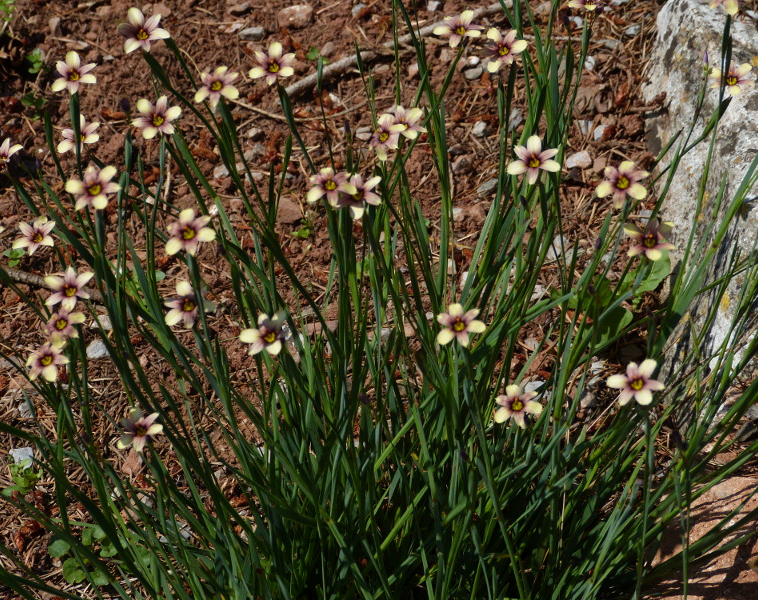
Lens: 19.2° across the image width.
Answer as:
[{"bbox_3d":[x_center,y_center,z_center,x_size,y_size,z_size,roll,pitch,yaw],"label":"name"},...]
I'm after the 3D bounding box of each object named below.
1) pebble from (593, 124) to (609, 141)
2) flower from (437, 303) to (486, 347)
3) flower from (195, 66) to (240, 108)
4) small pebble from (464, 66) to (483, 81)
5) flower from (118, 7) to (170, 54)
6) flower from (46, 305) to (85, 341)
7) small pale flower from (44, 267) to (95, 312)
[{"bbox_3d":[0.147,-0.110,1.470,0.013,0.008,0.010,0,40,0],"label":"pebble"},{"bbox_3d":[0.039,0.012,1.060,0.023,0.009,0.022,2,84,2],"label":"flower"},{"bbox_3d":[-0.079,-0.103,1.090,0.022,0.021,0.009,-3,1,-4],"label":"flower"},{"bbox_3d":[0.063,-0.152,1.500,0.012,0.007,0.009,0,40,0],"label":"small pebble"},{"bbox_3d":[-0.118,-0.136,1.130,0.027,0.010,0.026,-10,76,-12],"label":"flower"},{"bbox_3d":[-0.151,0.012,1.080,0.021,0.009,0.021,-7,85,-9],"label":"flower"},{"bbox_3d":[-0.146,-0.005,1.060,0.024,0.023,0.009,-7,-4,-8],"label":"small pale flower"}]

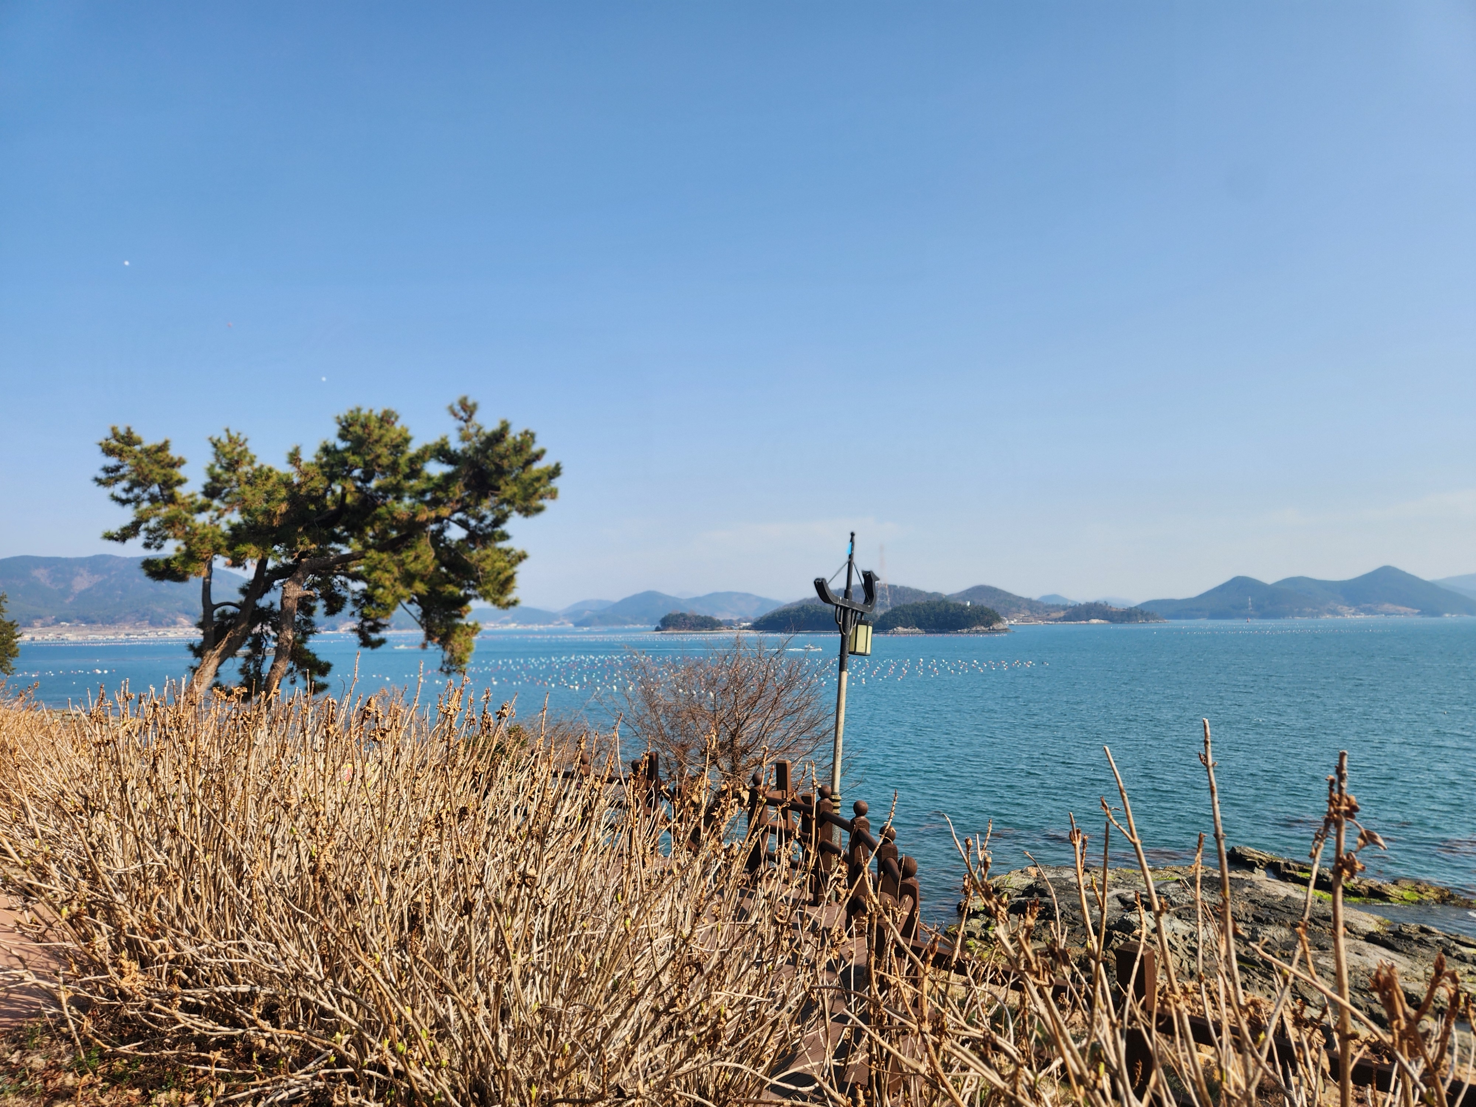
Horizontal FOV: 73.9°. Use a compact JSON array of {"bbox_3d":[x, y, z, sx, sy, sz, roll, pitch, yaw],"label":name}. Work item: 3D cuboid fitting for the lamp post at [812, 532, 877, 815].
[{"bbox_3d":[1.100,1.800,10.800,0.300,4.100,0.900,0,-5,41],"label":"lamp post"}]

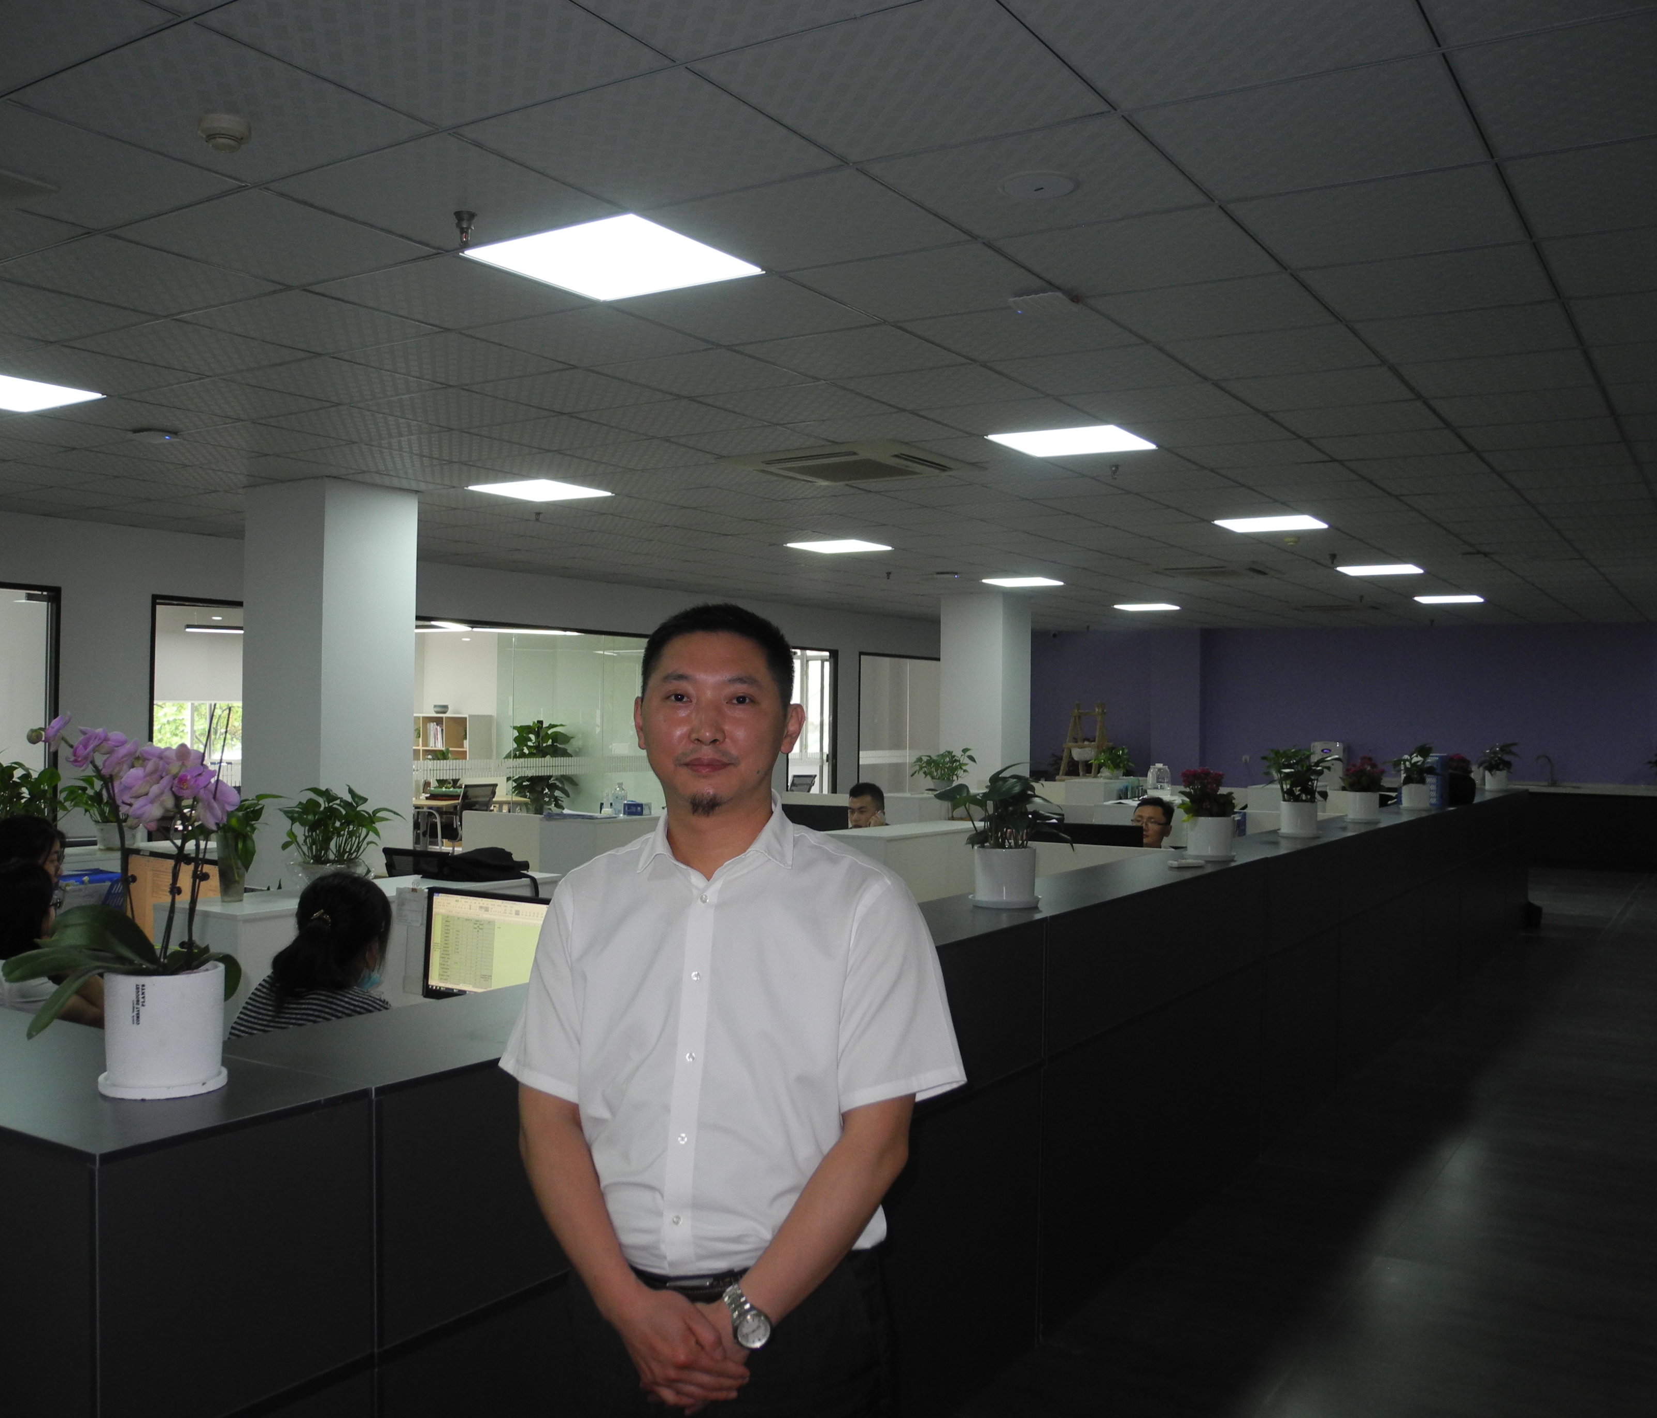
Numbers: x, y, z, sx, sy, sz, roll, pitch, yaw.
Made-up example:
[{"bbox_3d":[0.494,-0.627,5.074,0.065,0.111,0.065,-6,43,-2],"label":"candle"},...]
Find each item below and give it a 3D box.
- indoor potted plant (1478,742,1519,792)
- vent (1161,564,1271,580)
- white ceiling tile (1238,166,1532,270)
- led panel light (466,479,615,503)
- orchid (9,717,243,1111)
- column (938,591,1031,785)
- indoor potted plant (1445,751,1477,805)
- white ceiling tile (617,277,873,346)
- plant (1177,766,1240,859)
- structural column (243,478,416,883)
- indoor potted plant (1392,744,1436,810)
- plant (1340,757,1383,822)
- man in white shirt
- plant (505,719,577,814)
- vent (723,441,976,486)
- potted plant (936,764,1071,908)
[{"bbox_3d":[5.108,0.444,11.650,0.295,0.371,0.280,1,0,0],"label":"indoor potted plant"},{"bbox_3d":[3.009,-1.051,12.066,0.850,0.060,0.850,1,0,32],"label":"vent"},{"bbox_3d":[1.278,-1.128,3.532,0.600,0.020,0.600,1,0,32],"label":"white ceiling tile"},{"bbox_3d":[-1.545,-1.168,8.238,0.600,0.020,0.600,1,0,32],"label":"led panel light"},{"bbox_3d":[-0.931,0.256,2.020,0.285,0.500,0.250,1,0,-25],"label":"orchid"},{"bbox_3d":[1.518,0.288,14.874,0.700,2.742,0.600,1,0,32],"label":"column"},{"bbox_3d":[3.940,0.433,9.550,0.220,0.340,0.210,1,0,22],"label":"indoor potted plant"},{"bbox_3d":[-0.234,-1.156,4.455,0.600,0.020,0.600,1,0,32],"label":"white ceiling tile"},{"bbox_3d":[1.368,0.379,5.500,0.212,0.337,0.200,1,0,0],"label":"plant"},{"bbox_3d":[-2.640,0.200,8.043,0.670,2.742,0.600,1,0,32],"label":"structural column"},{"bbox_3d":[3.390,0.393,8.850,0.270,0.385,0.240,1,0,21],"label":"indoor potted plant"},{"bbox_3d":[2.680,0.405,7.660,0.220,0.325,0.220,1,0,19],"label":"plant"},{"bbox_3d":[-0.110,0.728,1.716,0.510,1.690,0.330,1,0,7],"label":"man in white shirt"},{"bbox_3d":[-2.590,0.849,13.697,0.620,1.500,0.600,1,0,0],"label":"plant"},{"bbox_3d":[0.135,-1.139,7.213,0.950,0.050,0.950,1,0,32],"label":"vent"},{"bbox_3d":[0.466,0.340,4.120,0.370,0.390,0.340,1,0,0],"label":"potted plant"}]

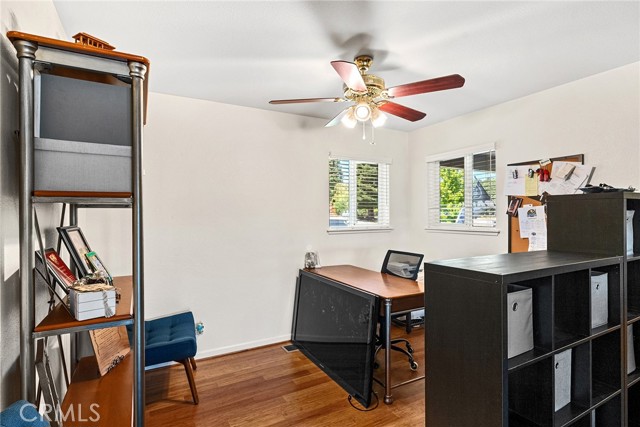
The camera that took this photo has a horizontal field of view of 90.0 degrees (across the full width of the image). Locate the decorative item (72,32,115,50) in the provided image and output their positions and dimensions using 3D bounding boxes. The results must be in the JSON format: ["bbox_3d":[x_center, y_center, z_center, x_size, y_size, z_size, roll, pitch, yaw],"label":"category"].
[{"bbox_3d":[-0.852,-0.617,1.211,0.058,0.072,0.125,0,0,27],"label":"decorative item"}]

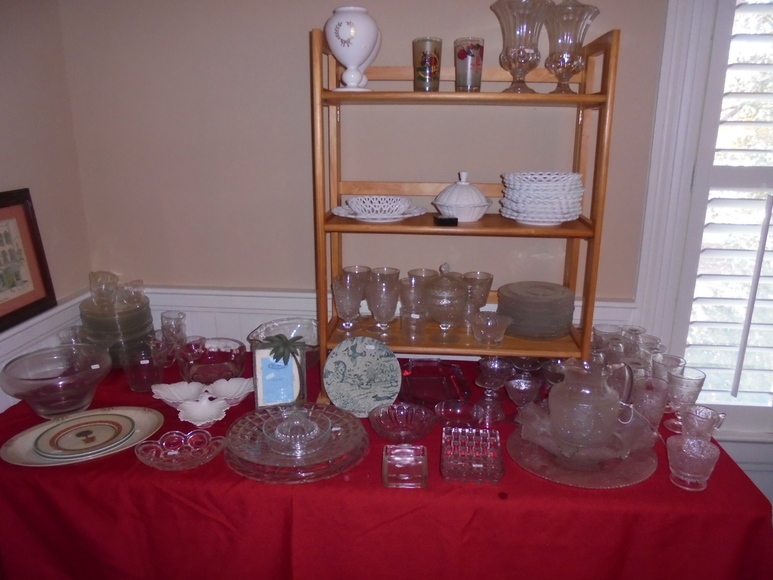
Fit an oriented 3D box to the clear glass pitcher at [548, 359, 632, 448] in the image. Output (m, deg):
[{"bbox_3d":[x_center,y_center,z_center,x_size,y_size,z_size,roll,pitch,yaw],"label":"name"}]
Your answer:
[{"bbox_3d":[0.455,0.259,1.316,0.188,0.165,0.152,0,15,0],"label":"clear glass pitcher"}]

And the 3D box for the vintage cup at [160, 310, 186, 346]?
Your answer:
[{"bbox_3d":[-0.671,0.129,1.835,0.078,0.105,0.078,1,14,4],"label":"vintage cup"}]

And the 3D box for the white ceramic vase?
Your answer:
[{"bbox_3d":[-0.086,-0.580,1.425,0.136,0.198,0.136,3,15,9],"label":"white ceramic vase"}]

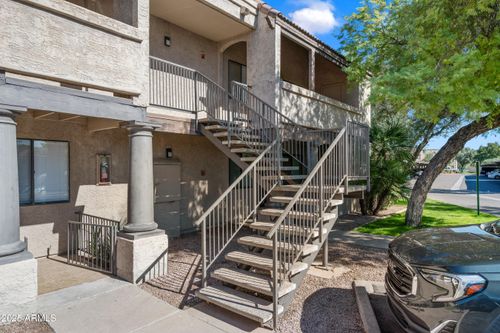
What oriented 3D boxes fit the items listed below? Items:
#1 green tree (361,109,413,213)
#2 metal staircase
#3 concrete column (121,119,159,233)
[{"bbox_3d":[4.779,-0.178,10.400,2.050,3.650,2.000,0,0,0],"label":"green tree"},{"bbox_3d":[-0.109,-0.212,5.274,3.457,3.904,3.251,0,0,41],"label":"metal staircase"},{"bbox_3d":[-1.777,0.180,4.766,0.530,1.740,0.530,0,0,41],"label":"concrete column"}]

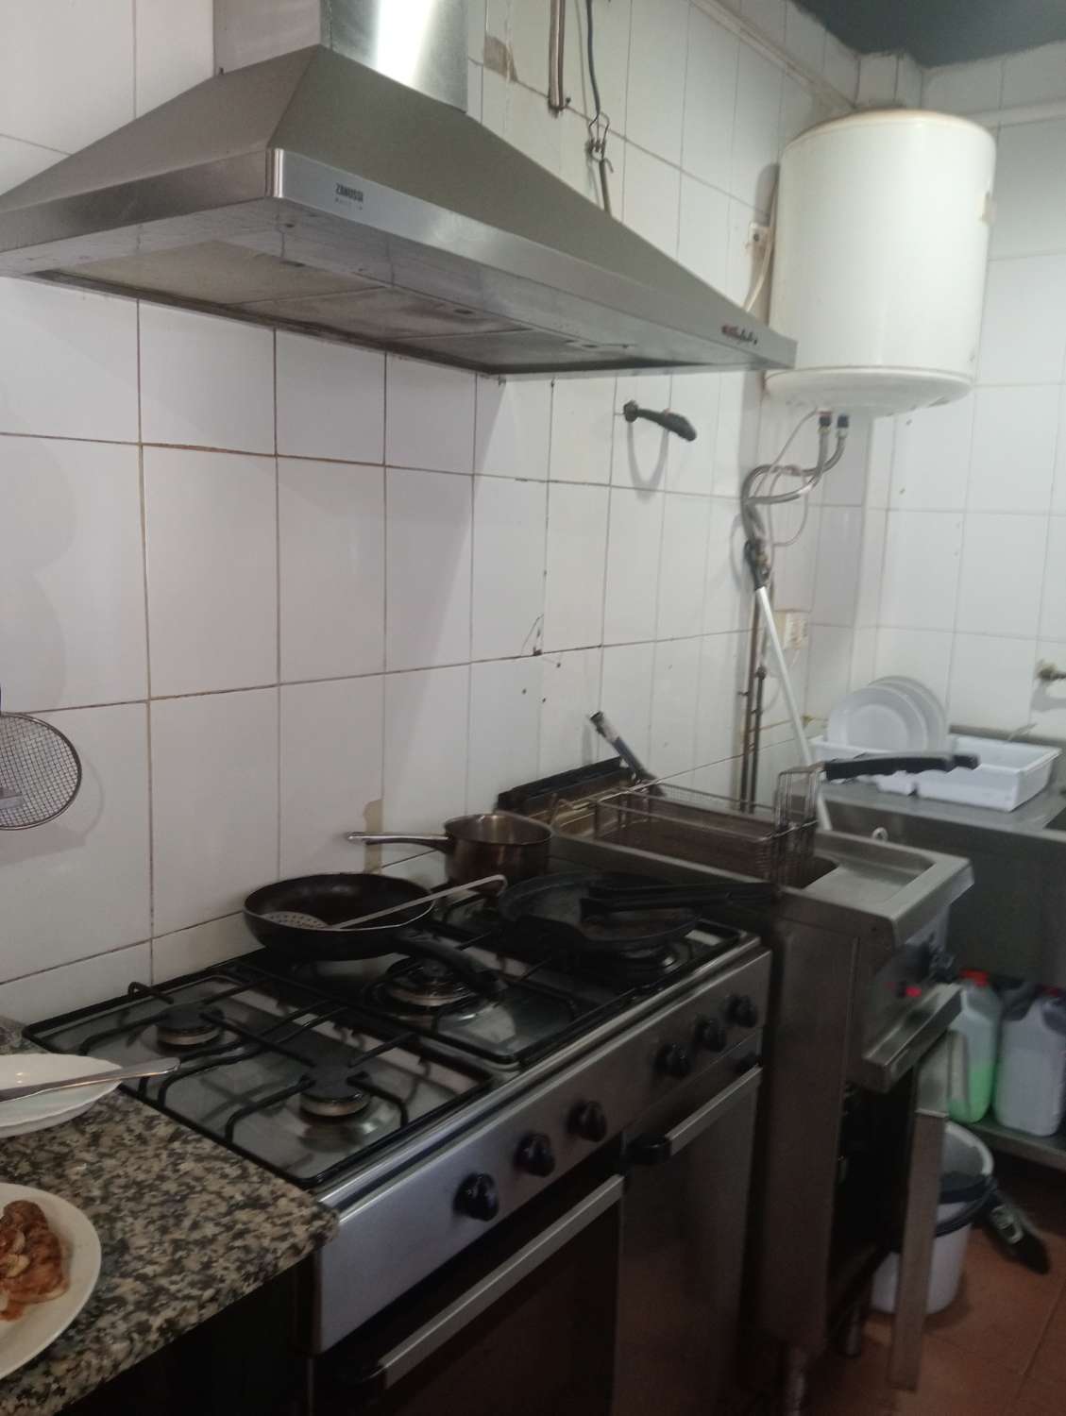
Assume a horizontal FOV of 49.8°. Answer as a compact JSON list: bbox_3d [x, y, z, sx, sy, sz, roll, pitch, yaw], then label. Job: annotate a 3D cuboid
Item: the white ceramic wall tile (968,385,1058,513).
[{"bbox_3d":[1.167,-0.624,2.786,0.200,0.300,0.010,8,11,36],"label":"white ceramic wall tile"}]

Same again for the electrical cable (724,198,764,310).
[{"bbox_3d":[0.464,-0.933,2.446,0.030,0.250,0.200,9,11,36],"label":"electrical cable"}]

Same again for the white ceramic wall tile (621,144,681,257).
[{"bbox_3d":[0.214,-0.868,2.140,0.010,0.300,0.200,9,11,36],"label":"white ceramic wall tile"}]

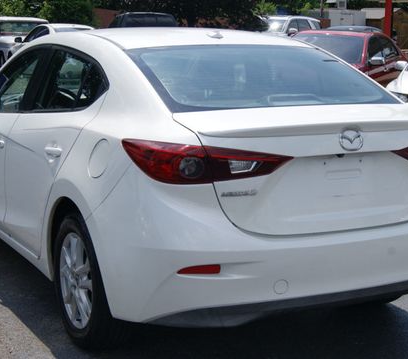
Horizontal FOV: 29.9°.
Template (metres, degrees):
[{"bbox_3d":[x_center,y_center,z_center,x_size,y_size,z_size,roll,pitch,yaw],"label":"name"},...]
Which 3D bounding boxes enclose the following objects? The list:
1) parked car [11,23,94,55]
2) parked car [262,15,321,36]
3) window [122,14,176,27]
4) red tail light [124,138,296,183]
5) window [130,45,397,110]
[{"bbox_3d":[-3.703,-3.213,19.200,1.800,1.420,4.600,-6,12,-33],"label":"parked car"},{"bbox_3d":[3.380,-6.130,32.900,1.860,1.740,4.750,10,14,39],"label":"parked car"},{"bbox_3d":[-1.514,-4.375,21.200,1.450,0.420,0.160,-3,11,-21],"label":"window"},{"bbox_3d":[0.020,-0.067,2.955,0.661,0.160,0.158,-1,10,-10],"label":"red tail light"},{"bbox_3d":[0.258,-0.517,3.595,1.244,0.140,0.763,-5,35,-29],"label":"window"}]

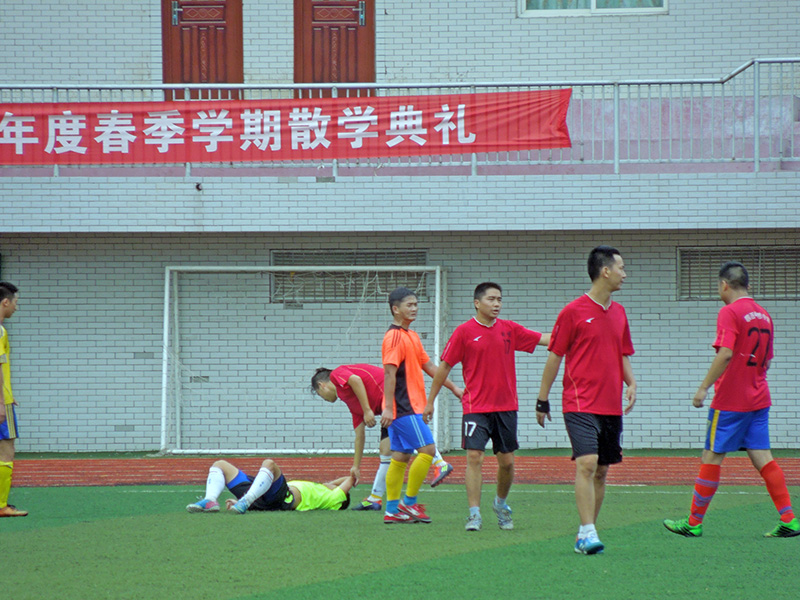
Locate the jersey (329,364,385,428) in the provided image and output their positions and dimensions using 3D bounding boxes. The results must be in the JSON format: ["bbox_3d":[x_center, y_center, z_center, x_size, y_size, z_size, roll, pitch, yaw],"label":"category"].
[{"bbox_3d":[-0.265,0.719,60.300,0.620,0.320,0.460,6,-20,-9],"label":"jersey"}]

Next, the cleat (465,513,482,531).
[{"bbox_3d":[0.489,1.473,53.800,0.105,0.115,0.280,0,0,8],"label":"cleat"}]

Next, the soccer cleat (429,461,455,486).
[{"bbox_3d":[0.322,1.320,61.200,0.270,0.110,0.100,-45,0,-9],"label":"soccer cleat"}]

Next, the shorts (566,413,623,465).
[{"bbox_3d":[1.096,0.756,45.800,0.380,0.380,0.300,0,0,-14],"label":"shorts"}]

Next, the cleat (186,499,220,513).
[{"bbox_3d":[-1.465,1.532,60.300,0.275,0.105,0.100,0,0,-20],"label":"cleat"}]

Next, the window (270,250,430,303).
[{"bbox_3d":[-0.551,-0.259,89.200,1.760,0.580,0.120,0,0,0],"label":"window"}]

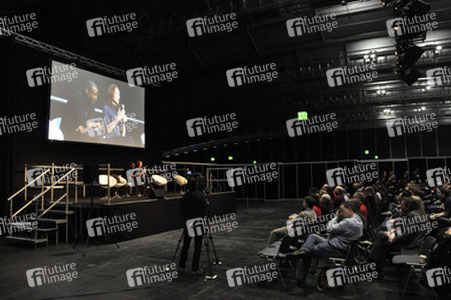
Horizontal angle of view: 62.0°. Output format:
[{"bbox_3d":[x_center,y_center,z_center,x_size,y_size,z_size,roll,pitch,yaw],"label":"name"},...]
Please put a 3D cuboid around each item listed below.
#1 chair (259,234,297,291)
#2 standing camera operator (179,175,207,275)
[{"bbox_3d":[0.830,1.720,5.930,0.500,0.800,0.460,-2,-4,28],"label":"chair"},{"bbox_3d":[-0.575,1.306,6.565,0.490,1.700,0.380,-2,-4,35],"label":"standing camera operator"}]

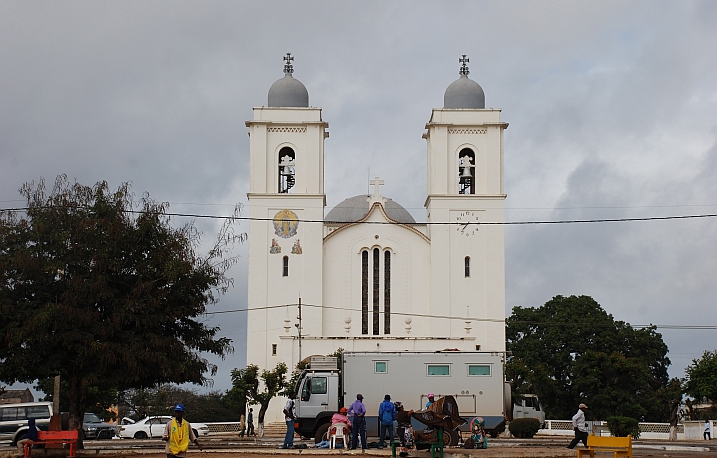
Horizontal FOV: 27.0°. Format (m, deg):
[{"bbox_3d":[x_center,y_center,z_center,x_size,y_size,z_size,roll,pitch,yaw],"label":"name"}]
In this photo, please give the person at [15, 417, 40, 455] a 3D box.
[{"bbox_3d":[-9.944,6.262,45.000,0.680,1.142,0.460,1,-7,-7],"label":"person"}]

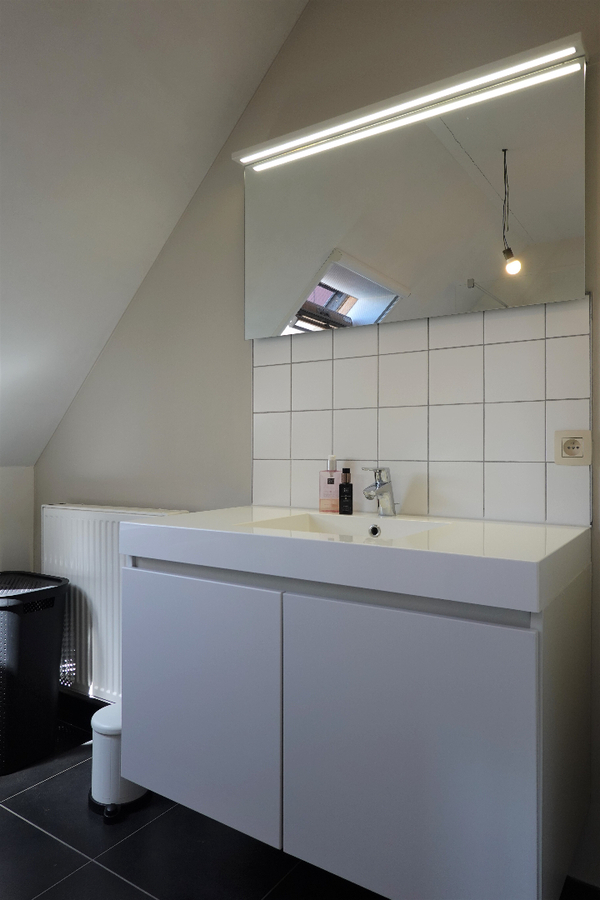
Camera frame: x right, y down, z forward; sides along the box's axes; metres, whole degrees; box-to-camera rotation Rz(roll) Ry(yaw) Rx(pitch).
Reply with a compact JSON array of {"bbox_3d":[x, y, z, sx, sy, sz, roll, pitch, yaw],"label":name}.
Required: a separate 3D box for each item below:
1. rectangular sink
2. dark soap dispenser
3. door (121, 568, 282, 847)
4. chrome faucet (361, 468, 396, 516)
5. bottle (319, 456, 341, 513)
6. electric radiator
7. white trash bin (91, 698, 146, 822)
[{"bbox_3d":[0.106,0.230,1.452,0.435,0.100,0.345,0,0,34],"label":"rectangular sink"},{"bbox_3d":[0.131,0.116,1.691,0.035,0.131,0.033,0,0,13],"label":"dark soap dispenser"},{"bbox_3d":[-0.238,0.556,1.377,0.492,0.528,0.019,0,0,34],"label":"door"},{"bbox_3d":[0.214,0.115,1.606,0.047,0.132,0.143,0,0,34],"label":"chrome faucet"},{"bbox_3d":[0.092,0.099,1.750,0.060,0.164,0.036,0,0,16],"label":"bottle"},{"bbox_3d":[-0.702,0.566,2.226,0.700,0.695,0.105,0,0,34],"label":"electric radiator"},{"bbox_3d":[-0.558,0.955,1.864,0.190,0.267,0.228,0,0,-4],"label":"white trash bin"}]

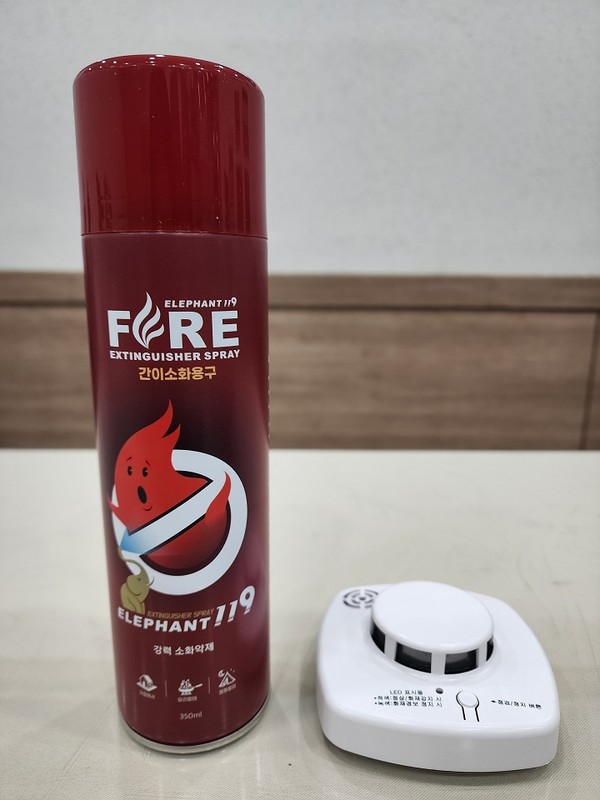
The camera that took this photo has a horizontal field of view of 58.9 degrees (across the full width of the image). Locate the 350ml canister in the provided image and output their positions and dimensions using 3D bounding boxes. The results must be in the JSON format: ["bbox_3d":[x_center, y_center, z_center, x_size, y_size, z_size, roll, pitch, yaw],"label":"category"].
[{"bbox_3d":[-0.045,0.010,0.210,0.066,0.244,0.066,-2,13,-10],"label":"350ml canister"}]

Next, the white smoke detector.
[{"bbox_3d":[0.058,0.109,0.240,0.098,0.039,0.096,2,13,6],"label":"white smoke detector"}]

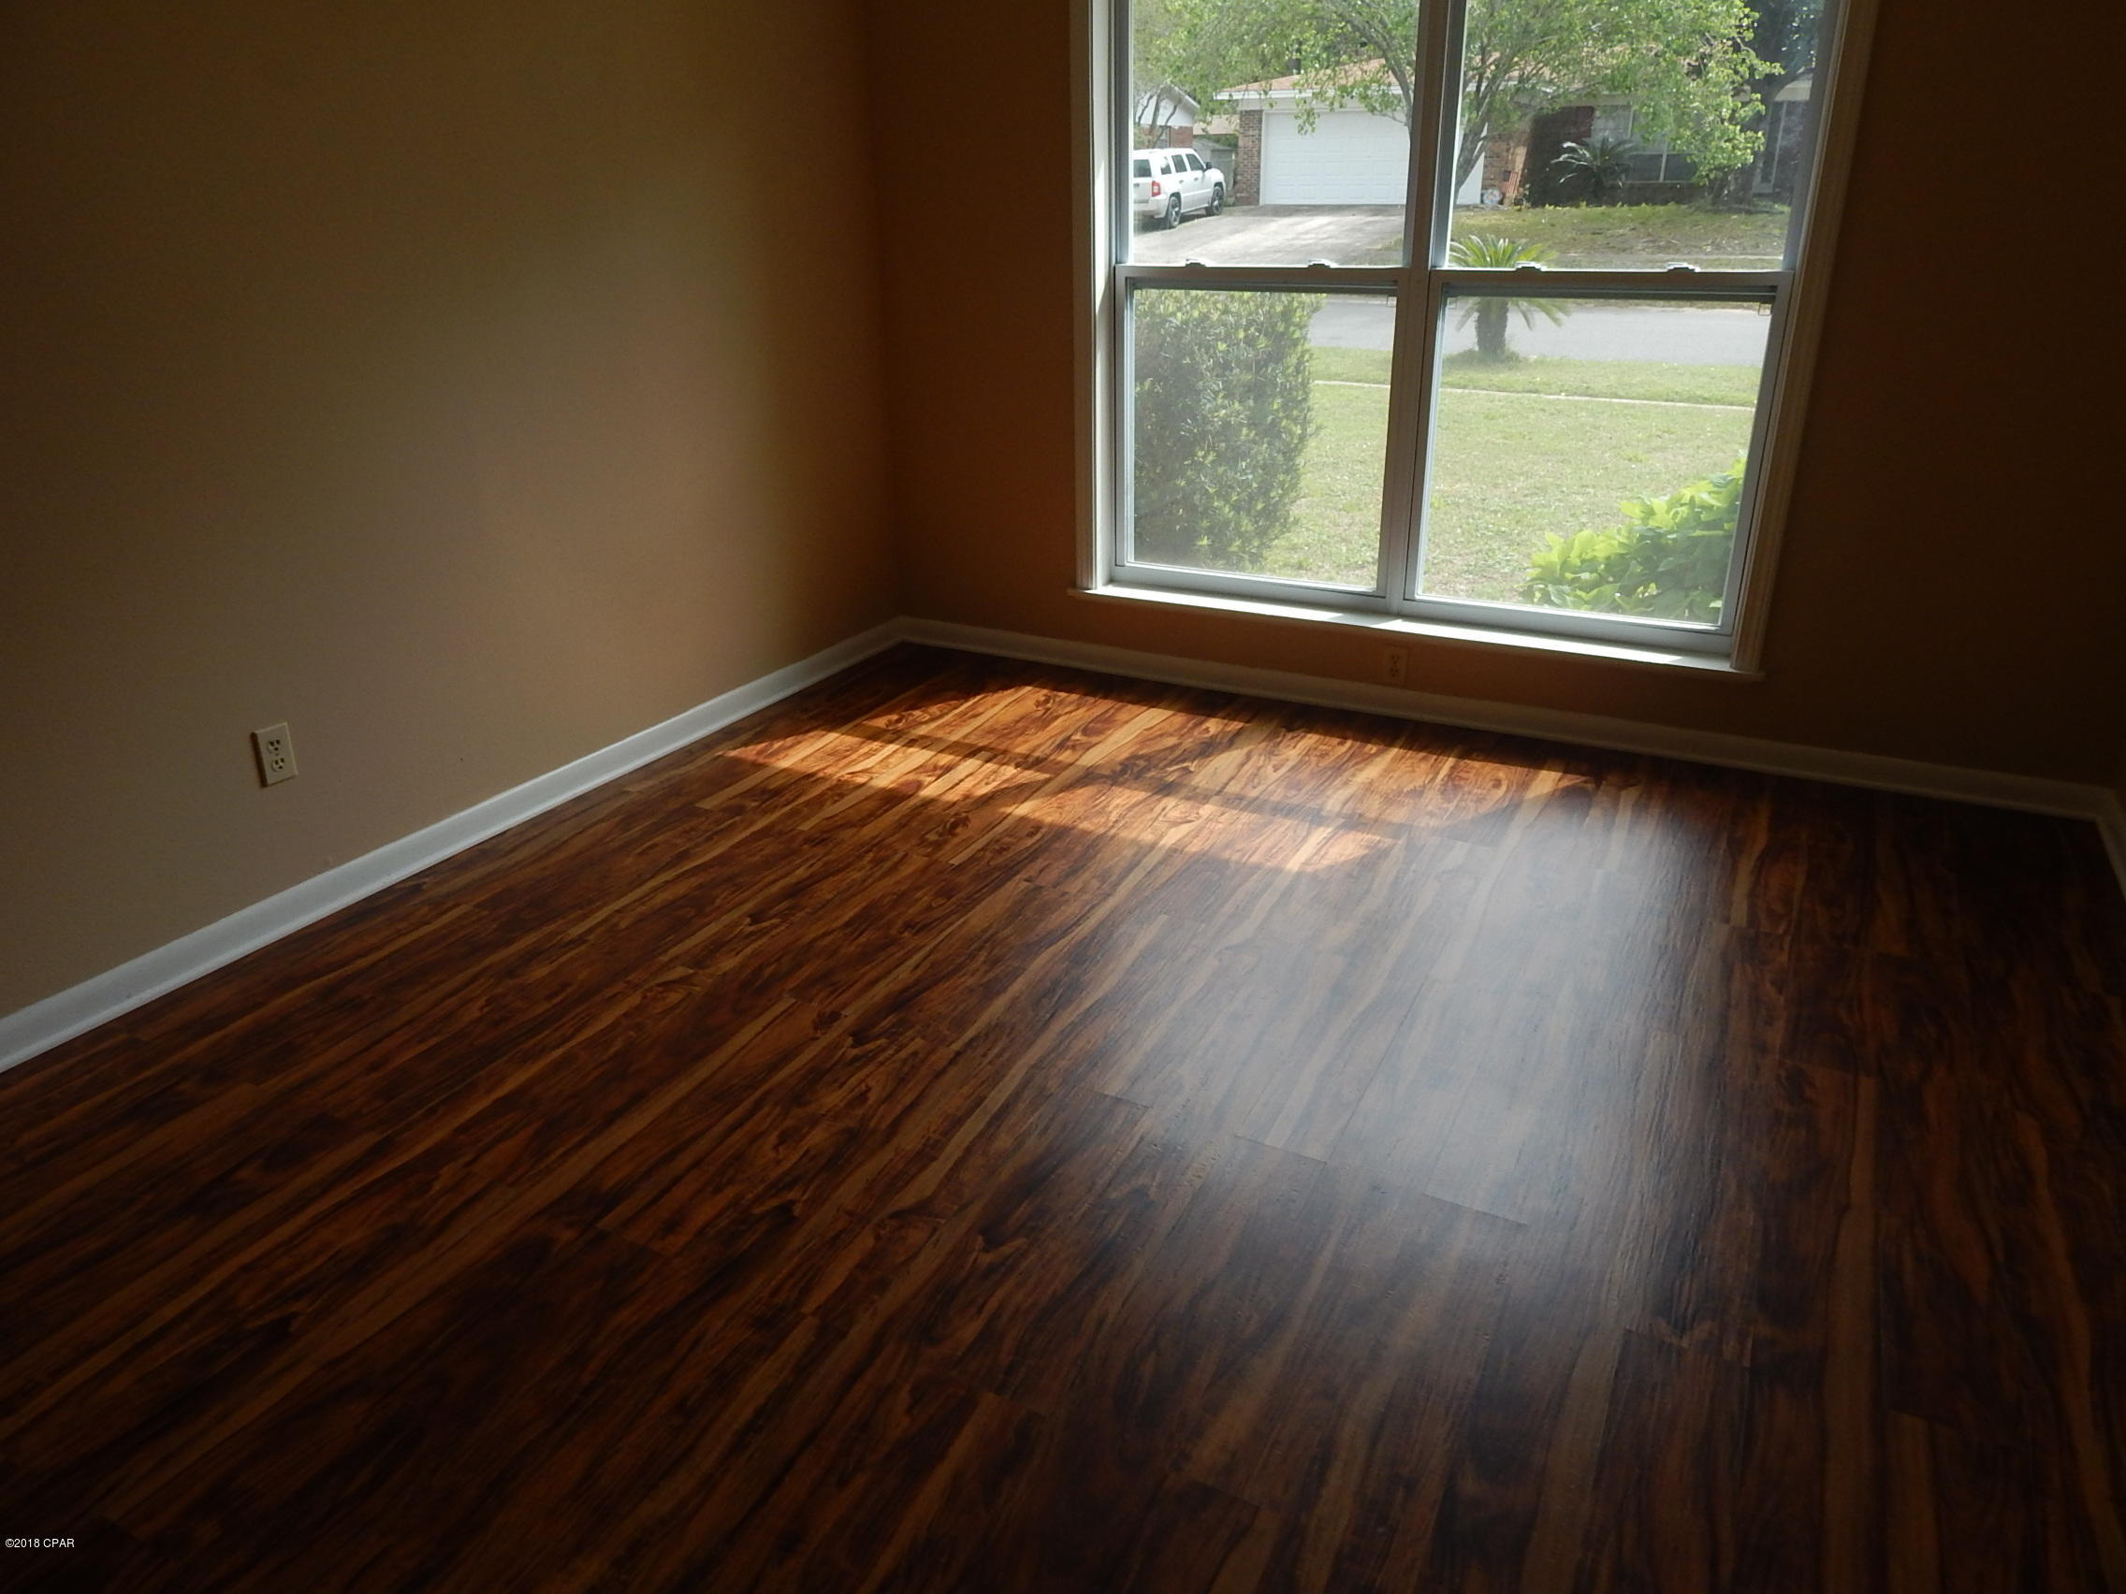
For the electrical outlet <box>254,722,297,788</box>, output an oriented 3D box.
[{"bbox_3d":[-1.595,-0.085,2.736,0.008,0.115,0.070,11,27,26],"label":"electrical outlet"}]

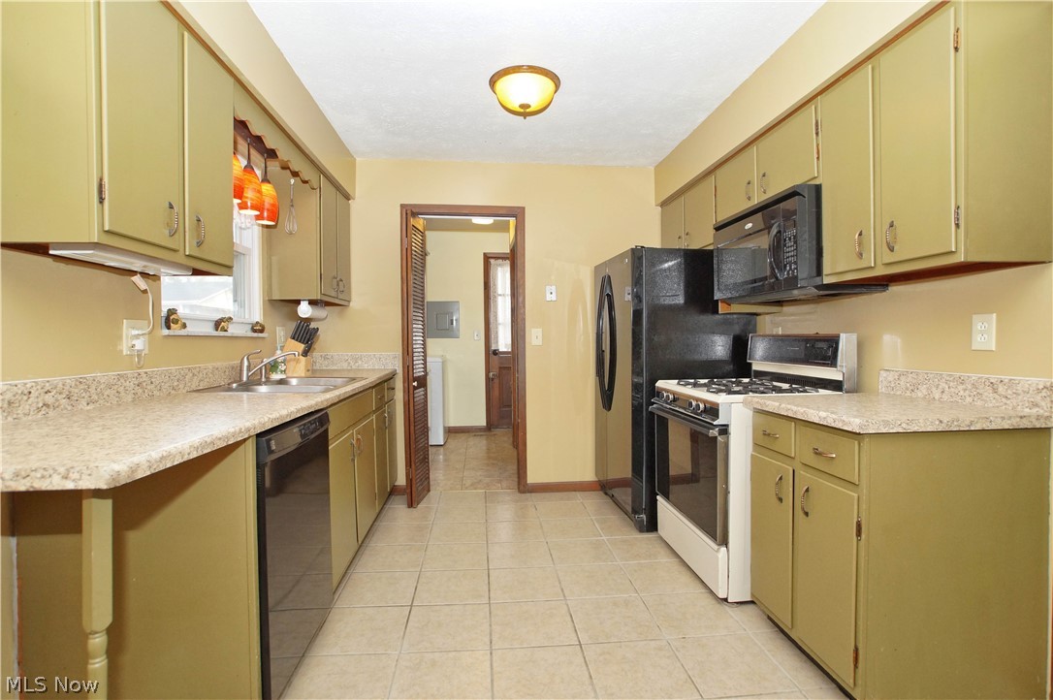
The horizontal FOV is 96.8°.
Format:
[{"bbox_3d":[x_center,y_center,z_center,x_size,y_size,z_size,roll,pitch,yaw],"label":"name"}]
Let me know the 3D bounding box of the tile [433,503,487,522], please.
[{"bbox_3d":[-0.437,1.097,3.122,0.328,0.010,0.312,1,1,-6],"label":"tile"}]

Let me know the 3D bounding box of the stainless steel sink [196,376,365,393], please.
[{"bbox_3d":[-1.167,0.264,2.346,0.540,0.182,0.770,0,1,-6],"label":"stainless steel sink"}]

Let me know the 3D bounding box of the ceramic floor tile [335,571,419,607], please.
[{"bbox_3d":[-0.668,1.096,2.124,0.328,0.010,0.303,0,1,-5],"label":"ceramic floor tile"}]

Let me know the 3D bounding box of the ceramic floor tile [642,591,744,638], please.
[{"bbox_3d":[0.702,1.135,2.002,0.328,0.010,0.312,1,1,-6],"label":"ceramic floor tile"}]

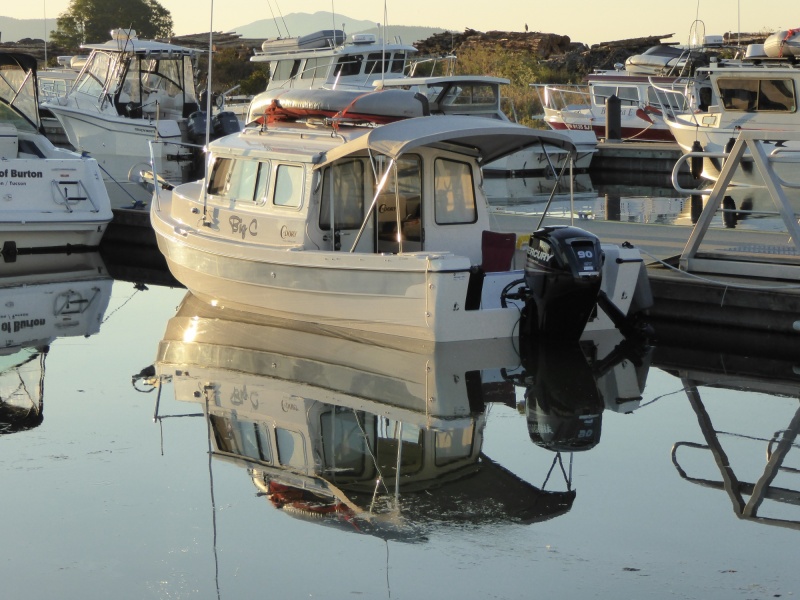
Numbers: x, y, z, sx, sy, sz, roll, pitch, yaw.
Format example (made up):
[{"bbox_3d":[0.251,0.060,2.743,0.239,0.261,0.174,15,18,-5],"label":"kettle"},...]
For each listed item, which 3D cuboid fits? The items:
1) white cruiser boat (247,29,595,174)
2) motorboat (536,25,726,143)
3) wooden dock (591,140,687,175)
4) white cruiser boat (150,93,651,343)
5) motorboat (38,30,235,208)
[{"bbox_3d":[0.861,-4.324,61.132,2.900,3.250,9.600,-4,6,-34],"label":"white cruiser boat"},{"bbox_3d":[6.060,-4.498,62.902,2.700,3.350,8.700,-4,6,-35],"label":"motorboat"},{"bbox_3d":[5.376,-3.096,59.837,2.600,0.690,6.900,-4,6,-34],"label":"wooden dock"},{"bbox_3d":[-0.409,-0.834,25.422,2.340,2.350,7.600,-3,6,-32],"label":"white cruiser boat"},{"bbox_3d":[-7.201,-5.349,72.503,2.800,3.600,9.400,-4,6,-34],"label":"motorboat"}]

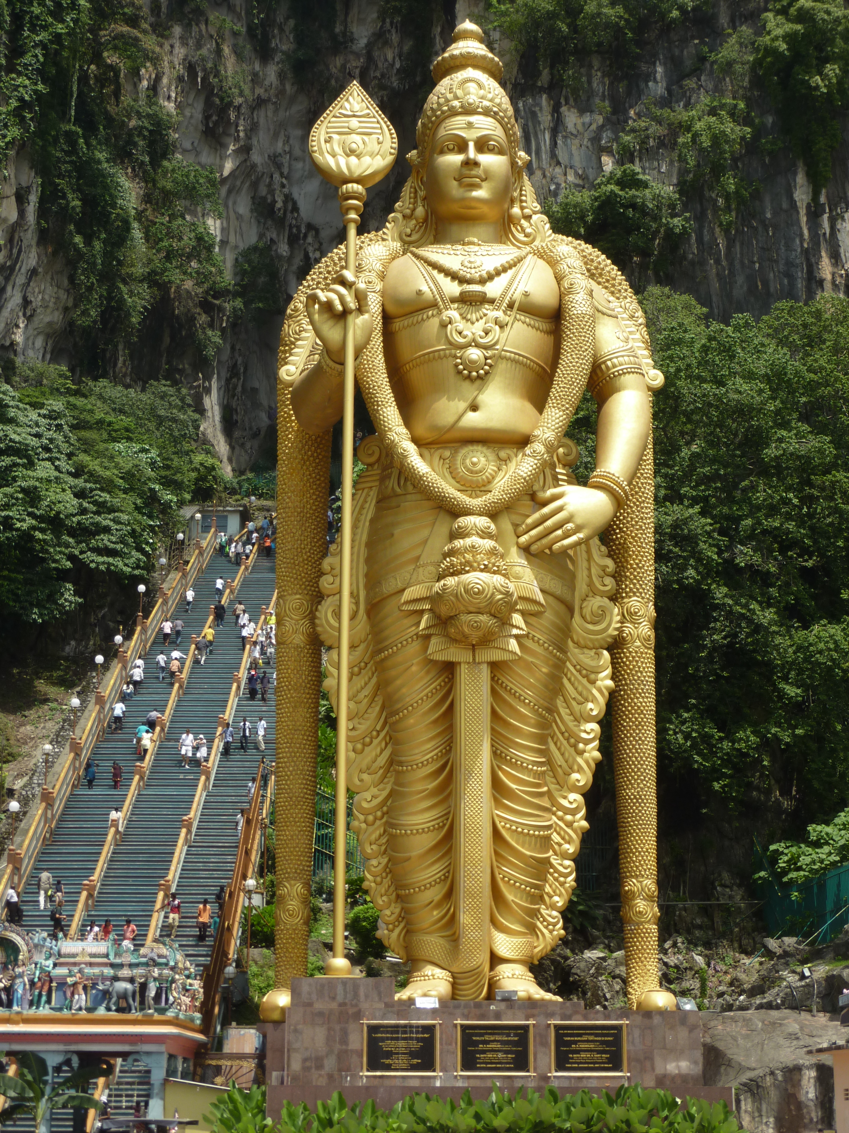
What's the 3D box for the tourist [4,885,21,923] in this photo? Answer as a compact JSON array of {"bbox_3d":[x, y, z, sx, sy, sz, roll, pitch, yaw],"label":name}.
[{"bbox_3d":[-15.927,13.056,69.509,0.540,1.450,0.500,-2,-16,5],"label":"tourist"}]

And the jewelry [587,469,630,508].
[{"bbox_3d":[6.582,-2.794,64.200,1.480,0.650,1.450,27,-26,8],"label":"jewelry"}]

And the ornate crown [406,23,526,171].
[{"bbox_3d":[1.670,-18.376,70.037,4.450,6.530,4.300,0,-16,0],"label":"ornate crown"}]

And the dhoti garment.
[{"bbox_3d":[1.550,5.246,62.773,7.500,19.370,5.200,0,-16,0],"label":"dhoti garment"}]

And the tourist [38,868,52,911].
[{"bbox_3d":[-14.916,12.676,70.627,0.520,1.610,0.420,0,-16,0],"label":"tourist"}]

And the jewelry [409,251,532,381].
[{"bbox_3d":[1.673,-9.176,65.558,4.400,5.780,1.800,0,-16,0],"label":"jewelry"}]

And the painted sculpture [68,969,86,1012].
[{"bbox_3d":[-9.914,12.124,51.367,0.480,1.210,0.420,12,-20,-35],"label":"painted sculpture"}]

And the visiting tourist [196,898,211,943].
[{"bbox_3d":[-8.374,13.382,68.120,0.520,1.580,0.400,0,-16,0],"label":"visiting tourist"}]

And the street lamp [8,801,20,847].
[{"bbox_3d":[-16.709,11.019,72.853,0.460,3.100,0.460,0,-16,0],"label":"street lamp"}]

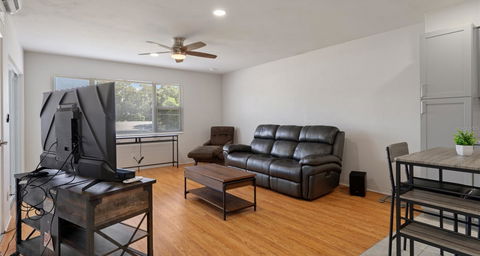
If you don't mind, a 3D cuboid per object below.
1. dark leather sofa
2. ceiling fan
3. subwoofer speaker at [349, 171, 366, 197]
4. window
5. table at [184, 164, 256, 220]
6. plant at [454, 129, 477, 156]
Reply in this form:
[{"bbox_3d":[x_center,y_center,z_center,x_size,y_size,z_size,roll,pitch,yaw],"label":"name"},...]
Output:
[{"bbox_3d":[0.723,0.489,4.299,1.040,1.060,2.000,-2,3,-44],"label":"dark leather sofa"},{"bbox_3d":[-0.964,-1.263,3.618,1.252,0.344,1.252,1,2,27],"label":"ceiling fan"},{"bbox_3d":[1.872,0.881,3.589,0.205,0.330,0.270,1,2,27],"label":"subwoofer speaker"},{"bbox_3d":[-2.573,-0.458,5.186,2.622,1.180,0.100,-1,3,-33],"label":"window"},{"bbox_3d":[-0.305,0.830,3.158,0.495,0.465,1.010,-2,3,-40],"label":"table"},{"bbox_3d":[1.672,0.107,1.680,0.120,0.200,0.120,2,3,44],"label":"plant"}]

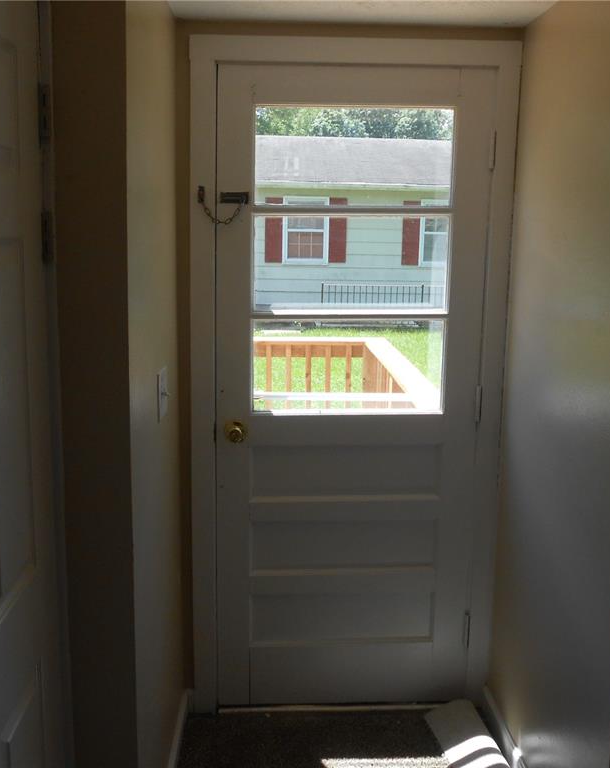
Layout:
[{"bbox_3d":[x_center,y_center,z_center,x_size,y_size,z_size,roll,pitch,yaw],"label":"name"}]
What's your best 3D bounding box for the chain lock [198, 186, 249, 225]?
[{"bbox_3d":[-0.236,-0.516,2.227,0.147,0.108,0.028,0,9,-3],"label":"chain lock"}]

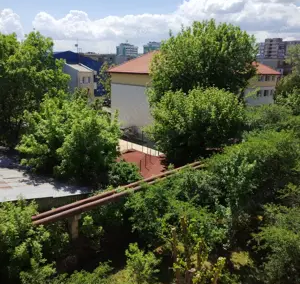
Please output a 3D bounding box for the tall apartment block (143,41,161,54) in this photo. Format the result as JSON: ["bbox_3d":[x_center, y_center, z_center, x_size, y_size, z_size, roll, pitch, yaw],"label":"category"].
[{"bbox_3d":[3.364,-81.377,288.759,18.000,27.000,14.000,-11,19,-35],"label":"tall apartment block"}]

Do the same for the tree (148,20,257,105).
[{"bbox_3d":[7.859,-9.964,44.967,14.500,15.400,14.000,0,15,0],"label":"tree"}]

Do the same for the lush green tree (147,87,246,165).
[{"bbox_3d":[6.260,-2.433,41.331,11.800,10.400,11.000,0,15,0],"label":"lush green tree"}]

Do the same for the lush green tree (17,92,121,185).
[{"bbox_3d":[-8.062,0.034,30.083,9.000,9.400,8.400,0,15,0],"label":"lush green tree"}]

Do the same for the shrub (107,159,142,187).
[{"bbox_3d":[-2.575,3.566,31.572,3.200,3.600,3.100,0,15,0],"label":"shrub"}]

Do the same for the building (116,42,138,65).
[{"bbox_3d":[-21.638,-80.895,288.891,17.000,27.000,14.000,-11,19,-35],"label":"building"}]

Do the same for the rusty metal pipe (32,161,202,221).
[{"bbox_3d":[-1.359,3.981,28.172,19.340,0.320,0.320,-13,20,-40],"label":"rusty metal pipe"}]

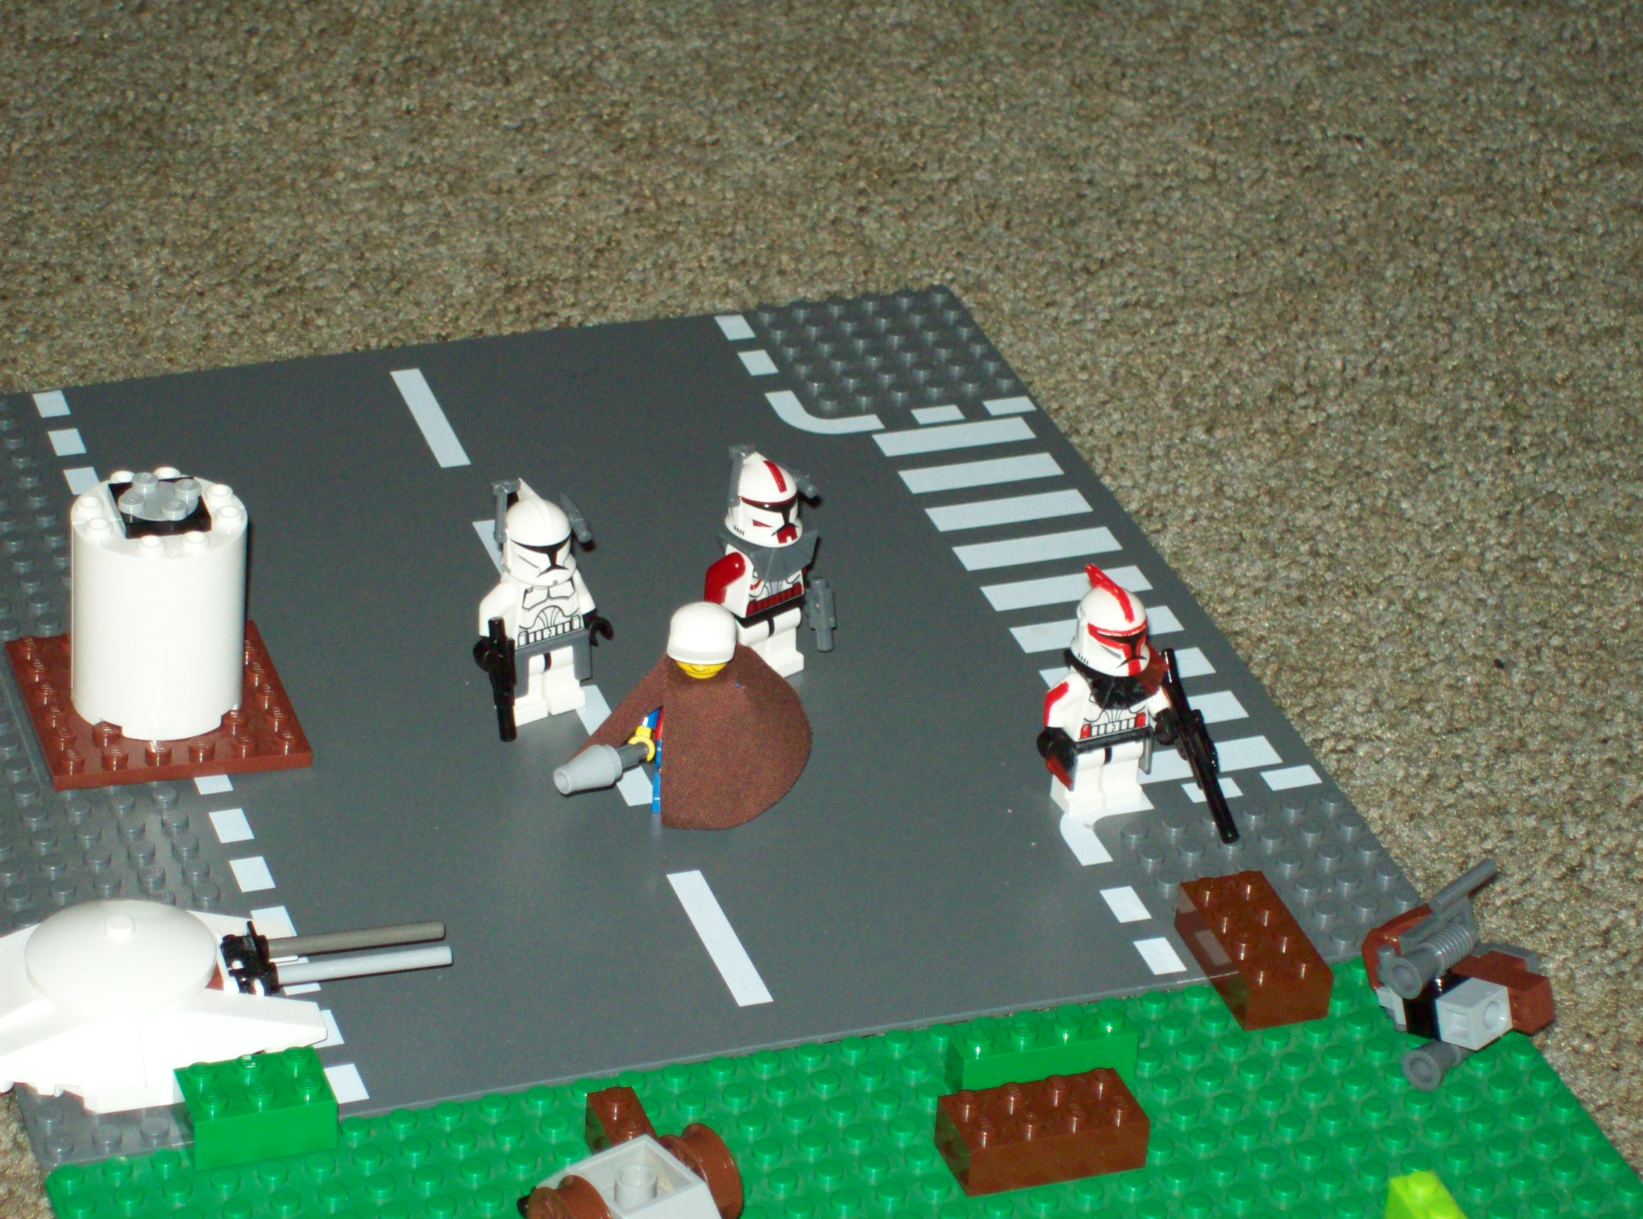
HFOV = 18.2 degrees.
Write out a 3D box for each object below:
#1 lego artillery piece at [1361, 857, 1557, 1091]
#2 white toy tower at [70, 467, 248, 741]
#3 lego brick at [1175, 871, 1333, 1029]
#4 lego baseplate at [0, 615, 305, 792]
[{"bbox_3d":[0.109,0.062,0.892,0.033,0.025,0.033,-25,25,-37],"label":"lego artillery piece"},{"bbox_3d":[-0.122,-0.001,0.945,0.032,0.040,0.032,-5,32,-18],"label":"white toy tower"},{"bbox_3d":[0.076,0.059,0.902,0.016,0.011,0.032,-8,33,-18],"label":"lego brick"},{"bbox_3d":[-0.124,0.017,0.956,0.048,0.005,0.048,-5,32,-18],"label":"lego baseplate"}]

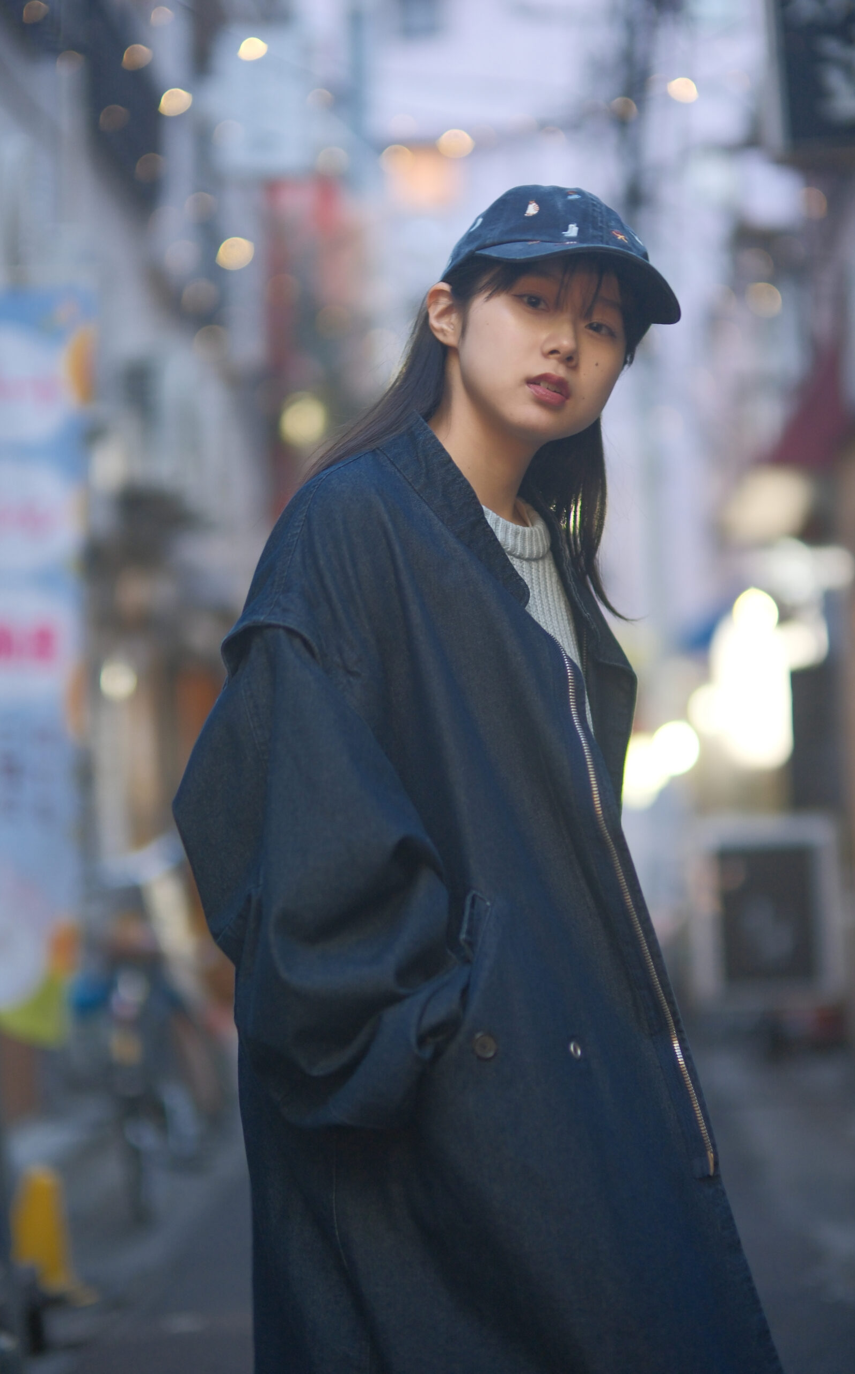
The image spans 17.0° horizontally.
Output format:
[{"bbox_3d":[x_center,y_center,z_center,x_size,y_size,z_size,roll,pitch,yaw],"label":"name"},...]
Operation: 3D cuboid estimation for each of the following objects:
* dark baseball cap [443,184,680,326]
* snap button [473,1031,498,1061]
[{"bbox_3d":[0.123,-0.379,2.475,0.176,0.128,0.260,18,-13,-21],"label":"dark baseball cap"},{"bbox_3d":[0.048,0.295,2.350,0.019,0.019,0.006,1,1,-24],"label":"snap button"}]

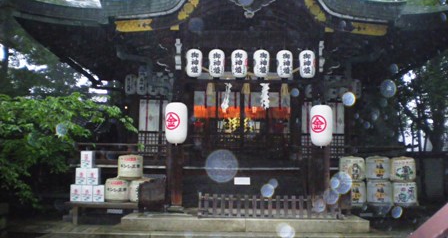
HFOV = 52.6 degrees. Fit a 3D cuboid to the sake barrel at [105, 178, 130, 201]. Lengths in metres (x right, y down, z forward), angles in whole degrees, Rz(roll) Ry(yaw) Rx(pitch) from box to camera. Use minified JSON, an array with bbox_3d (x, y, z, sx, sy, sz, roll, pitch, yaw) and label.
[{"bbox_3d":[-2.527,1.697,10.750,0.585,0.550,0.585,2,-5,-11],"label":"sake barrel"}]

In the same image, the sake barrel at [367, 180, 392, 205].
[{"bbox_3d":[3.678,1.743,10.700,0.585,0.550,0.585,-1,-5,14],"label":"sake barrel"}]

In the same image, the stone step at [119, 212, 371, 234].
[{"bbox_3d":[0.462,2.269,9.984,5.120,0.255,1.400,0,-5,1],"label":"stone step"}]

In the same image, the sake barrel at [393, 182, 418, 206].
[{"bbox_3d":[4.278,1.760,10.700,0.585,0.550,0.585,-1,-5,15],"label":"sake barrel"}]

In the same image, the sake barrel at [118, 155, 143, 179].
[{"bbox_3d":[-2.164,1.125,10.550,0.585,0.550,0.585,2,-5,-11],"label":"sake barrel"}]

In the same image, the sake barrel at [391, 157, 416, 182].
[{"bbox_3d":[4.317,1.220,10.900,0.610,0.580,0.610,-1,-6,14],"label":"sake barrel"}]

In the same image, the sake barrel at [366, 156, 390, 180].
[{"bbox_3d":[3.647,1.169,10.700,0.585,0.550,0.585,0,-5,10],"label":"sake barrel"}]

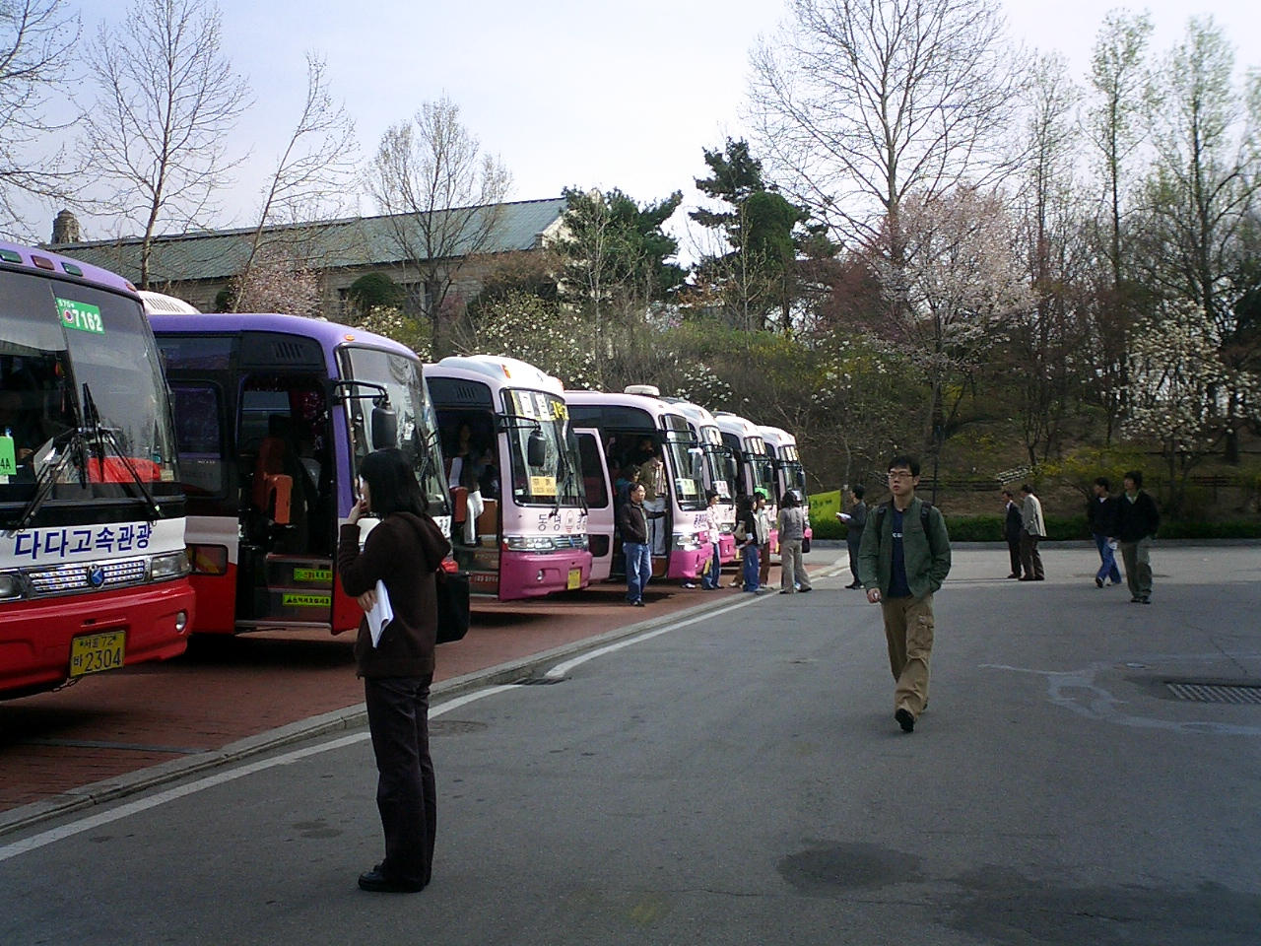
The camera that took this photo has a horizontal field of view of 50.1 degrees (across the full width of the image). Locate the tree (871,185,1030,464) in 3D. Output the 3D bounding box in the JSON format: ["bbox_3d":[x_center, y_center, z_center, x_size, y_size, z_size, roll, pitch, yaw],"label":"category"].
[{"bbox_3d":[11.044,-5.094,46.000,5.500,9.300,5.300,1,-1,0],"label":"tree"}]

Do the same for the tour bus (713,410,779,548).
[{"bbox_3d":[-2.629,0.323,27.671,11.400,3.150,2.500,0,-1,16],"label":"tour bus"}]

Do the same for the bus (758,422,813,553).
[{"bbox_3d":[-1.629,0.393,31.271,11.400,3.150,2.500,0,-1,16],"label":"bus"}]

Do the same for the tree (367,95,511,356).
[{"bbox_3d":[-7.108,-9.081,50.000,5.400,9.900,5.200,1,-1,0],"label":"tree"}]

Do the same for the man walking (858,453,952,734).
[{"bbox_3d":[1.775,0.783,8.750,0.600,1.760,0.550,0,-1,21],"label":"man walking"}]

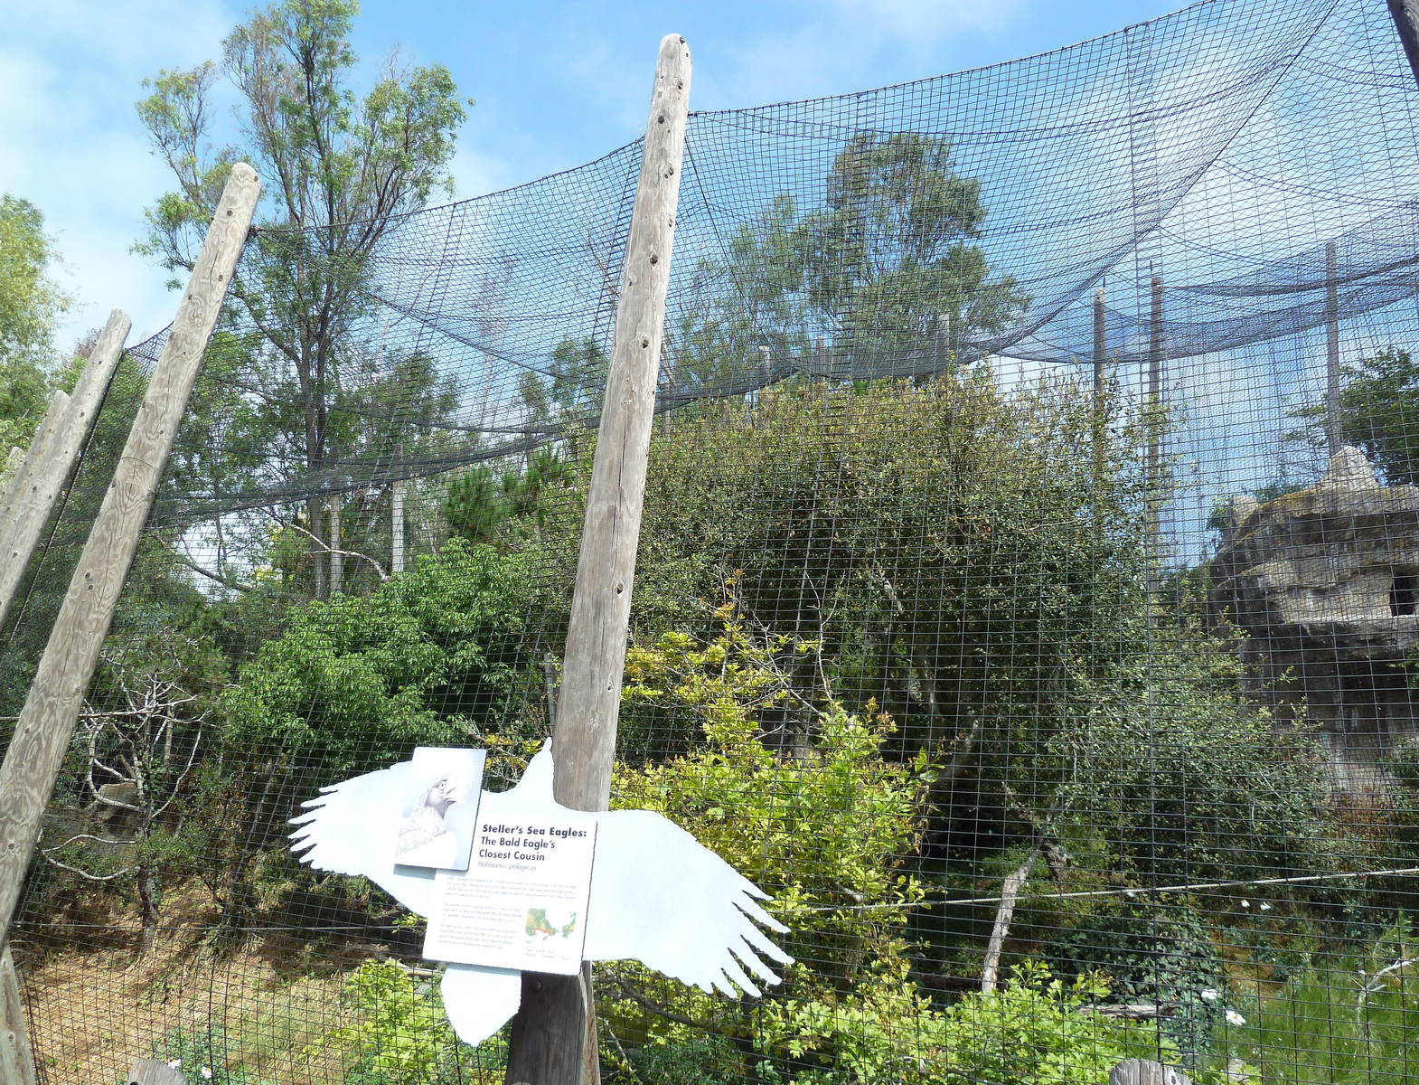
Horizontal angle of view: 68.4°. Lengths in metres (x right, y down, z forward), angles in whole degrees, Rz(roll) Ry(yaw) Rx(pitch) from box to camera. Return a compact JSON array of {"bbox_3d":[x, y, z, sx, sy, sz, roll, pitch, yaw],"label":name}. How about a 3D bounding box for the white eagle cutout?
[{"bbox_3d":[-0.394,0.690,2.106,1.188,0.603,0.030,6,-20,22],"label":"white eagle cutout"}]

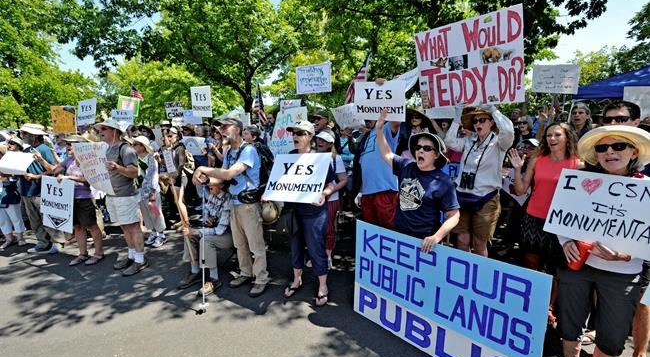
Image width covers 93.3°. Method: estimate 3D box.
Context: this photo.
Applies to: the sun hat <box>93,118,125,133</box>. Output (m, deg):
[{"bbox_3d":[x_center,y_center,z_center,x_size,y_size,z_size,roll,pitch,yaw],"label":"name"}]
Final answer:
[{"bbox_3d":[-2.436,-0.593,3.468,0.310,0.130,0.300,2,7,-37],"label":"sun hat"}]

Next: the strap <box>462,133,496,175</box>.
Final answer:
[{"bbox_3d":[1.309,-0.220,2.600,0.220,0.370,0.180,-7,11,-38],"label":"strap"}]

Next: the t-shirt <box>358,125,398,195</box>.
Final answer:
[{"bbox_3d":[0.620,-0.196,3.250,0.480,0.740,0.280,-6,12,-27],"label":"t-shirt"}]

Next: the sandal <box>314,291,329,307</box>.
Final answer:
[{"bbox_3d":[-0.019,1.164,3.041,0.095,0.060,0.250,2,11,11],"label":"sandal"}]

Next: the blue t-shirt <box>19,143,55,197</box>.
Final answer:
[{"bbox_3d":[-4.051,-0.106,4.330,0.470,0.700,0.300,4,10,28],"label":"blue t-shirt"}]

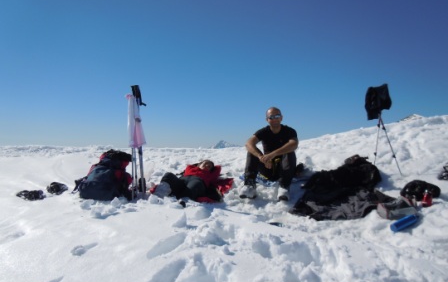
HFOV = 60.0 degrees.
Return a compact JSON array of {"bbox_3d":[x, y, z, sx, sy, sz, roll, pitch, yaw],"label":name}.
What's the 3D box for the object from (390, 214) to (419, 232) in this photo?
[{"bbox_3d":[1.400,0.635,3.000,0.225,0.069,0.069,-18,6,-21],"label":"object"}]

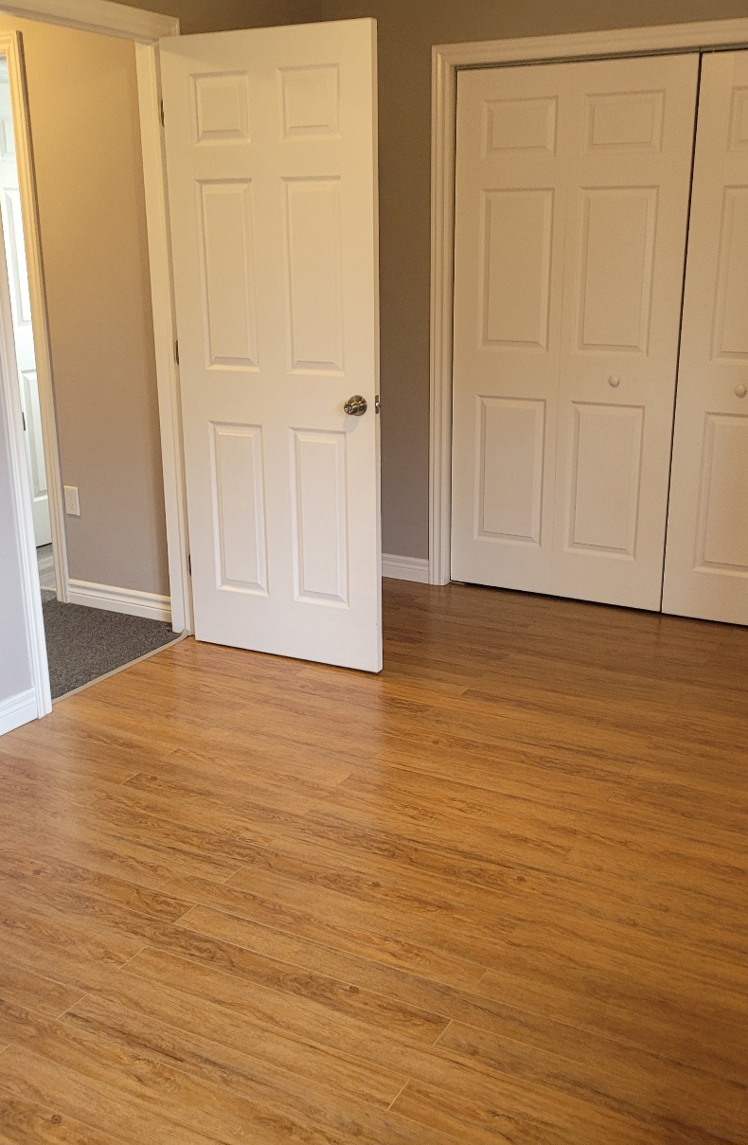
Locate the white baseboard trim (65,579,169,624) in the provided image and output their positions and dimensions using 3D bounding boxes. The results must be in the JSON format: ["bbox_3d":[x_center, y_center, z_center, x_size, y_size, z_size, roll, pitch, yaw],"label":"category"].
[{"bbox_3d":[-0.997,0.114,4.561,0.576,0.103,0.015,8,19,28],"label":"white baseboard trim"}]

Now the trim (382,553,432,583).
[{"bbox_3d":[0.034,-0.031,5.016,0.490,0.103,0.015,8,19,28],"label":"trim"}]

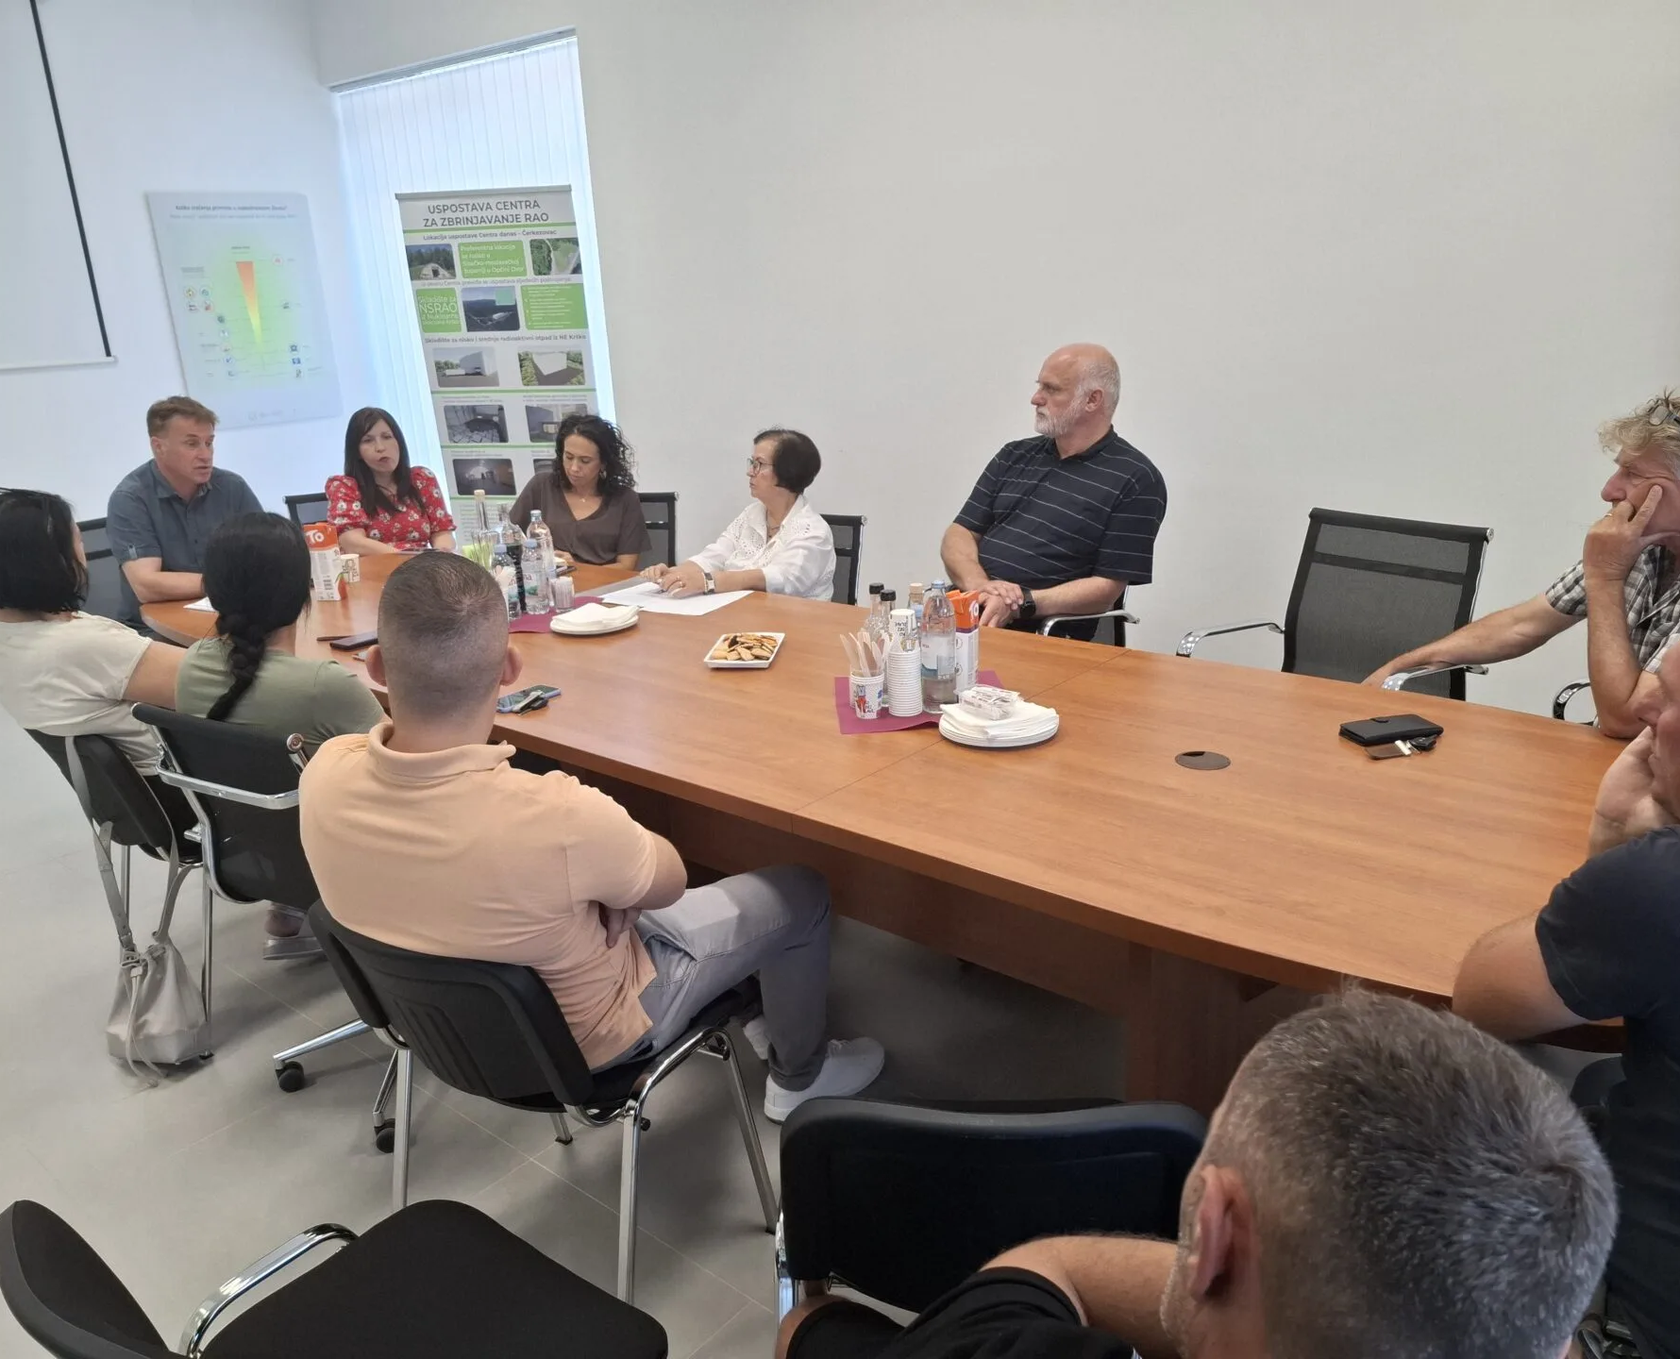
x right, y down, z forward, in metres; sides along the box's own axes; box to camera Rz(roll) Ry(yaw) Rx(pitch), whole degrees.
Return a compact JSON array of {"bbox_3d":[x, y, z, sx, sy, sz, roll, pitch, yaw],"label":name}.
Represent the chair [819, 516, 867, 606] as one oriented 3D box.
[{"bbox_3d":[-0.247,-0.117,4.395,0.570,0.890,0.600,7,20,27],"label":"chair"}]

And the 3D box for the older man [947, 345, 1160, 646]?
[{"bbox_3d":[0.609,-0.190,3.527,0.620,1.490,0.800,12,23,37],"label":"older man"}]

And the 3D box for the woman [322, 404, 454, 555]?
[{"bbox_3d":[-1.692,-0.410,4.741,0.480,1.280,0.800,-8,18,-18],"label":"woman"}]

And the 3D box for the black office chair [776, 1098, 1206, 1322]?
[{"bbox_3d":[0.201,0.785,1.643,0.540,0.810,0.560,0,18,6],"label":"black office chair"}]

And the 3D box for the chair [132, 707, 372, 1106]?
[{"bbox_3d":[-0.965,0.437,2.617,0.570,0.890,0.620,6,20,26],"label":"chair"}]

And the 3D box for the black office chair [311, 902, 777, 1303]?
[{"bbox_3d":[-0.466,0.680,2.028,0.540,0.820,0.570,7,20,27],"label":"black office chair"}]

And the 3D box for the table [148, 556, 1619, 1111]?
[{"bbox_3d":[-0.338,0.300,3.188,4.600,0.750,1.300,12,23,39],"label":"table"}]

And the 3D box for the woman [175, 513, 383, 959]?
[{"bbox_3d":[-1.067,0.243,2.704,0.500,1.280,0.780,10,21,32],"label":"woman"}]

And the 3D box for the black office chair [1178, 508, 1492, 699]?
[{"bbox_3d":[1.321,0.114,3.269,0.600,1.020,0.580,-15,22,-35],"label":"black office chair"}]

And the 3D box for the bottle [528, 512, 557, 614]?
[{"bbox_3d":[-0.878,-0.380,3.663,0.085,0.305,0.085,12,23,39],"label":"bottle"}]

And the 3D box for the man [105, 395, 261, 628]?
[{"bbox_3d":[-2.227,-0.291,4.277,0.560,1.380,0.850,-18,24,-41],"label":"man"}]

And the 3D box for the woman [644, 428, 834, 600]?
[{"bbox_3d":[-0.232,-0.176,3.881,0.550,1.230,0.780,10,21,34],"label":"woman"}]

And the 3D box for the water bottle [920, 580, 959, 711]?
[{"bbox_3d":[0.212,-0.066,2.564,0.078,0.278,0.078,-2,18,1],"label":"water bottle"}]

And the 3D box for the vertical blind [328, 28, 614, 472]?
[{"bbox_3d":[-1.944,-1.746,6.355,2.100,2.720,0.100,12,23,37],"label":"vertical blind"}]

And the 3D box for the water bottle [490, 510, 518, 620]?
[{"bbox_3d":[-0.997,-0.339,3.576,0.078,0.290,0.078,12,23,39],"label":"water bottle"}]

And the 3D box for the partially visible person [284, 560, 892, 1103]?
[{"bbox_3d":[-0.406,0.343,2.139,0.580,1.310,1.000,6,20,25],"label":"partially visible person"}]

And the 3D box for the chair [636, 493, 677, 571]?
[{"bbox_3d":[-0.967,-0.293,4.991,0.570,0.900,0.600,3,19,16],"label":"chair"}]

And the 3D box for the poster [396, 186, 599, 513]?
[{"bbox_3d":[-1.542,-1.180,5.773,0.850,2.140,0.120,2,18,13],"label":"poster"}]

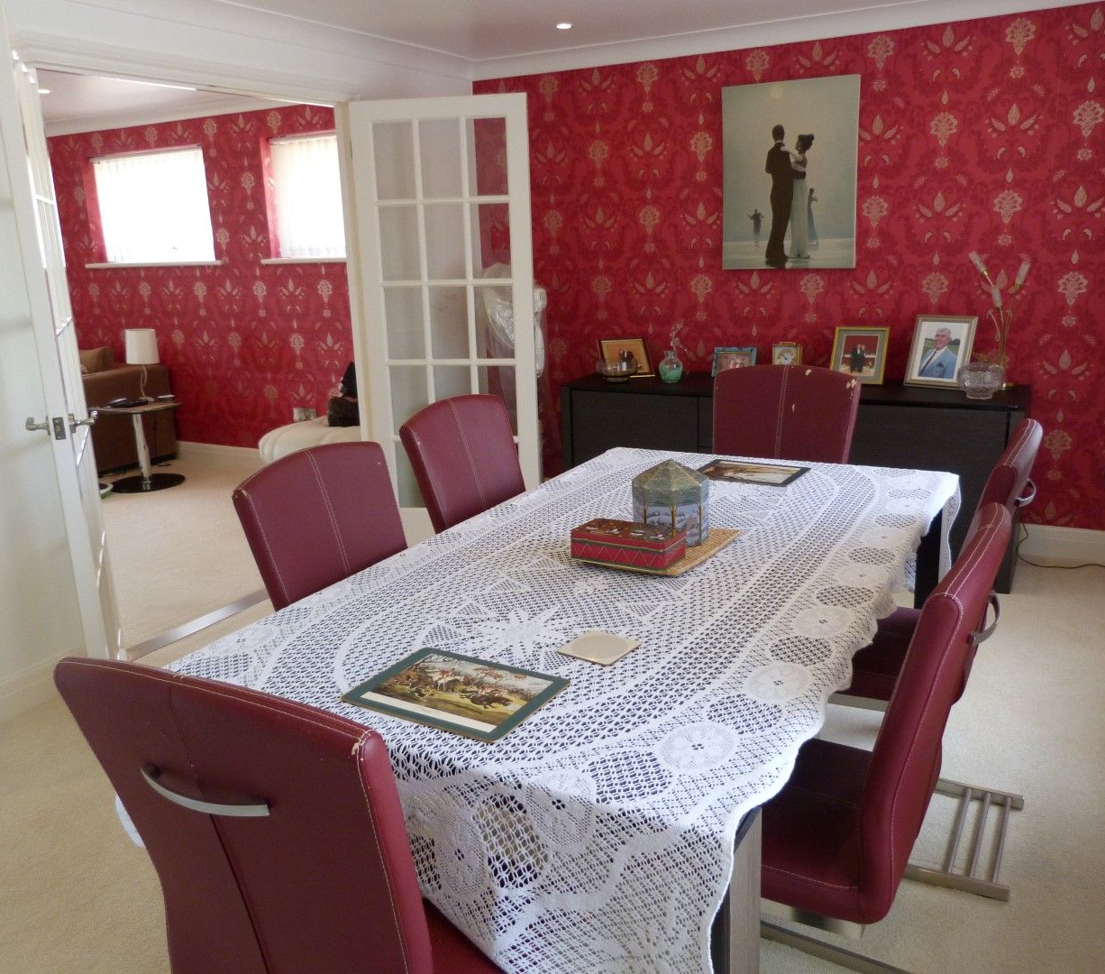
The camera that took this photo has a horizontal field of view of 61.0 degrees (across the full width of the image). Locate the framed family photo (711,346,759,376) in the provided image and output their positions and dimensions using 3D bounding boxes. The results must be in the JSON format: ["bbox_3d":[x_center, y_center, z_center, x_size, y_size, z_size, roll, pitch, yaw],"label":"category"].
[{"bbox_3d":[0.860,-0.584,4.410,0.202,0.148,0.040,5,0,26],"label":"framed family photo"}]

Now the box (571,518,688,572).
[{"bbox_3d":[0.166,0.123,2.025,0.218,0.059,0.113,7,18,32],"label":"box"}]

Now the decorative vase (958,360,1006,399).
[{"bbox_3d":[1.718,-0.431,3.756,0.188,0.137,0.188,5,17,26],"label":"decorative vase"}]

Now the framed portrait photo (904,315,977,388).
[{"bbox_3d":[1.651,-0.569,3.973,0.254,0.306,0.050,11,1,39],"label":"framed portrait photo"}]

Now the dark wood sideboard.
[{"bbox_3d":[1.034,-0.081,4.240,1.930,0.741,0.520,5,17,26],"label":"dark wood sideboard"}]

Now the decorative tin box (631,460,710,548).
[{"bbox_3d":[0.269,0.028,2.125,0.168,0.184,0.168,5,17,26],"label":"decorative tin box"}]

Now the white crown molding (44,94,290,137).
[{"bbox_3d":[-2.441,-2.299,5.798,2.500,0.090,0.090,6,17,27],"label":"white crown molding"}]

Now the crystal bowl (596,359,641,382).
[{"bbox_3d":[0.310,-0.550,4.430,0.200,0.100,0.200,-2,15,1],"label":"crystal bowl"}]

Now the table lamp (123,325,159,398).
[{"bbox_3d":[-2.588,-0.773,5.913,0.230,0.445,0.230,5,17,26],"label":"table lamp"}]

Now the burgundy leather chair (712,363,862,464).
[{"bbox_3d":[0.681,0.125,3.038,0.455,0.990,0.600,5,17,26],"label":"burgundy leather chair"}]

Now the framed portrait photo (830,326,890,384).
[{"bbox_3d":[1.356,-0.578,4.136,0.231,0.254,0.045,7,0,30],"label":"framed portrait photo"}]

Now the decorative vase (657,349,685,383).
[{"bbox_3d":[0.561,-0.569,4.416,0.115,0.145,0.115,-2,15,1],"label":"decorative vase"}]

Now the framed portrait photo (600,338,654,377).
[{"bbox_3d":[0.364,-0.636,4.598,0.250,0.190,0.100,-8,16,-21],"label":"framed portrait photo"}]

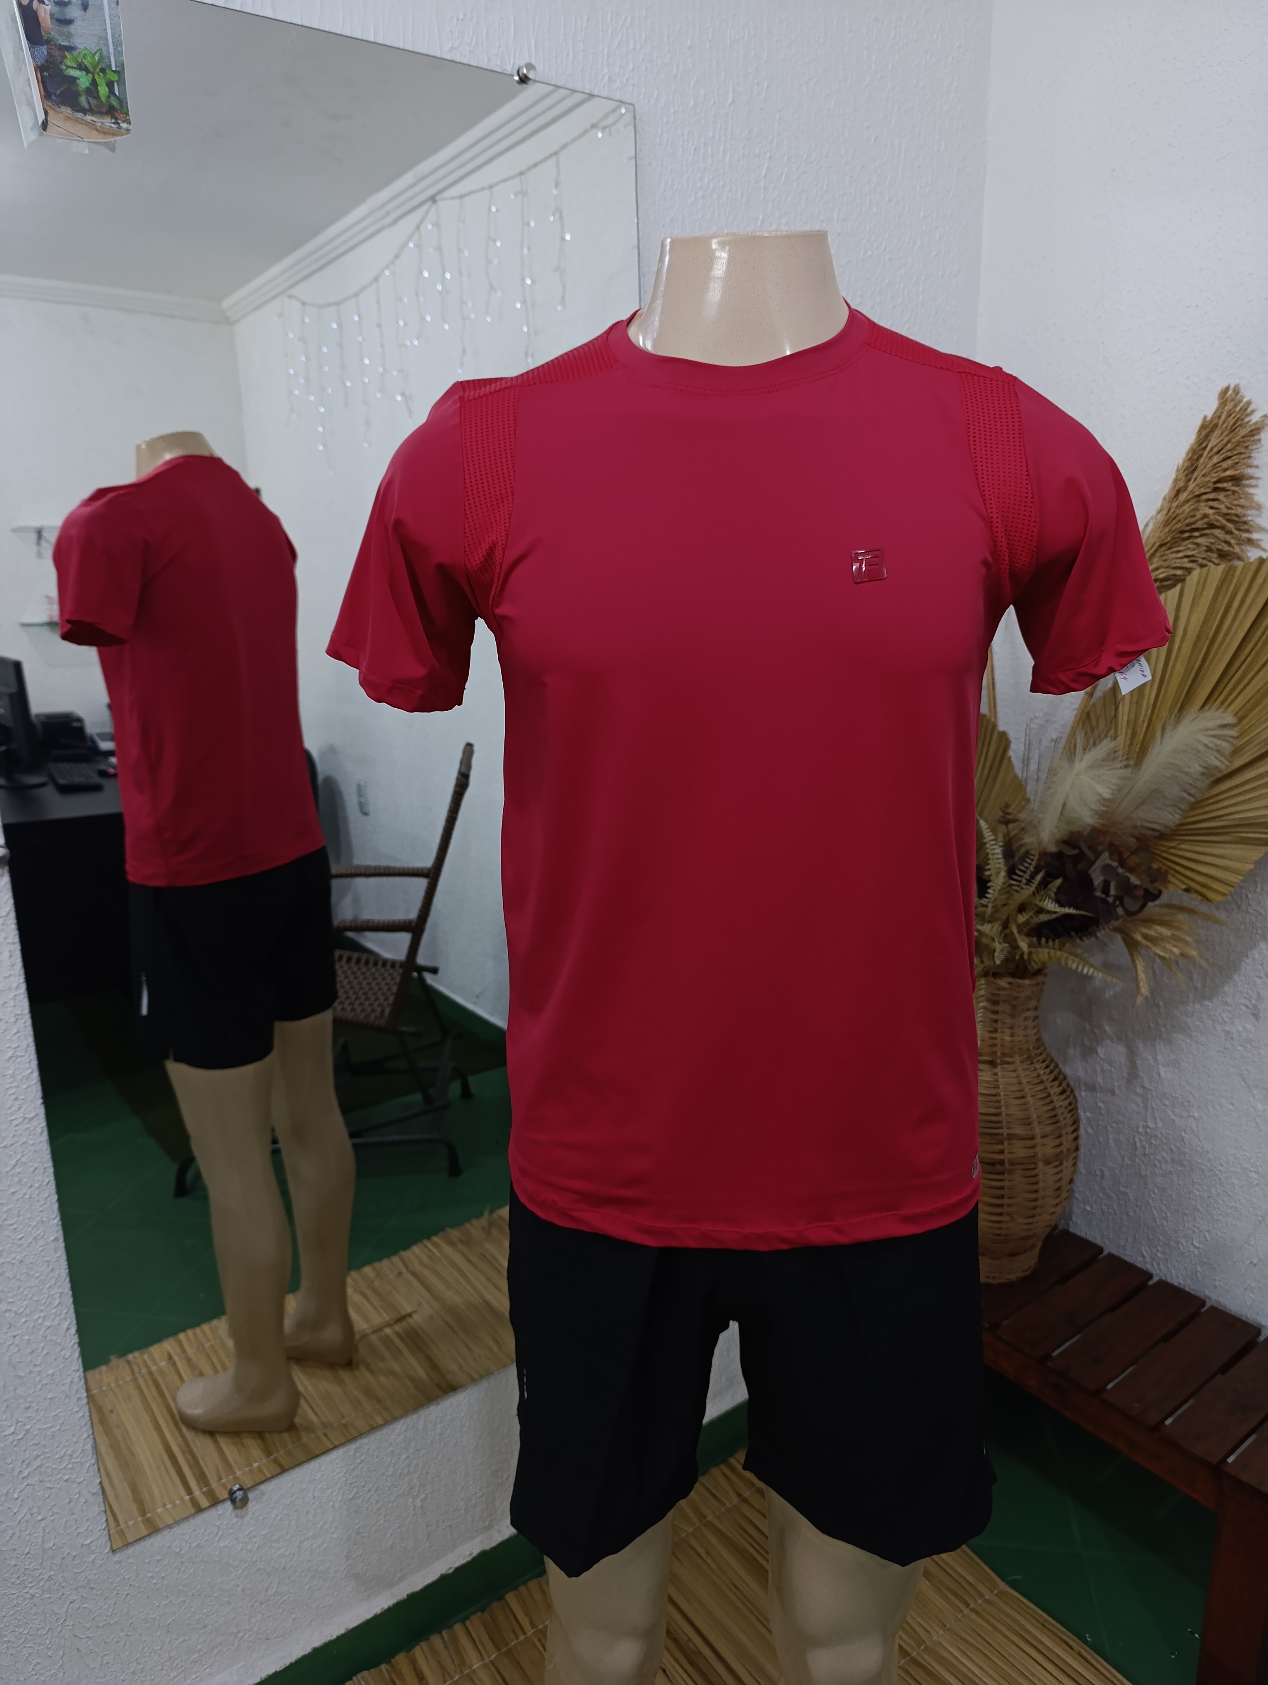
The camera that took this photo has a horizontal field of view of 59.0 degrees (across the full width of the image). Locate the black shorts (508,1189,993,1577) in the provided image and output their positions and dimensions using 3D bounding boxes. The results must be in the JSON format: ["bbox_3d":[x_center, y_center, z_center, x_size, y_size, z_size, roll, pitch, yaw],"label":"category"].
[{"bbox_3d":[0.095,0.359,0.903,0.397,0.438,0.268,-1,13,1],"label":"black shorts"}]

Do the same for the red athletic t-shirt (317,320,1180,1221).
[{"bbox_3d":[0.084,-0.035,0.804,0.585,0.649,0.278,-1,13,1],"label":"red athletic t-shirt"}]

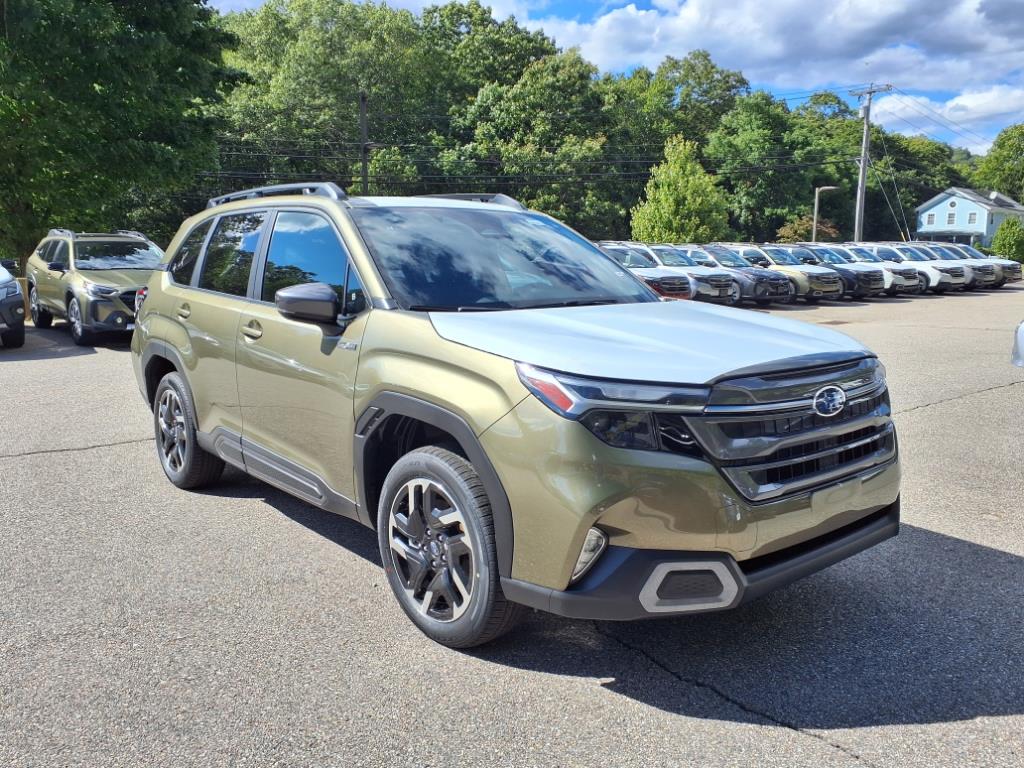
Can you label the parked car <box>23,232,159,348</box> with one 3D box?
[{"bbox_3d":[-6.570,-1.700,13.050,1.880,1.690,4.870,-7,11,-41],"label":"parked car"}]

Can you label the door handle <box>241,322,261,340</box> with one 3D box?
[{"bbox_3d":[-1.232,-0.252,3.763,0.055,0.085,0.230,-7,11,-40],"label":"door handle"}]

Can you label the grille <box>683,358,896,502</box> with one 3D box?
[{"bbox_3d":[0.961,0.119,2.603,1.170,0.390,0.190,-7,11,-40],"label":"grille"}]

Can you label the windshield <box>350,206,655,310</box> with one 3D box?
[{"bbox_3d":[-0.047,-0.607,3.682,1.470,0.150,0.820,-7,43,-40],"label":"windshield"}]

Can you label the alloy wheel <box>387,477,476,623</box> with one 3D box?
[{"bbox_3d":[-0.223,0.564,2.812,0.190,0.495,0.495,-7,11,-40],"label":"alloy wheel"}]

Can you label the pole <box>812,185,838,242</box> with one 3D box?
[{"bbox_3d":[16.083,-7.745,41.390,1.300,4.850,0.300,6,11,30],"label":"pole"}]

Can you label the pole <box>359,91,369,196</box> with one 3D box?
[{"bbox_3d":[-8.149,-10.787,44.755,0.320,10.760,0.320,-7,11,-40],"label":"pole"}]

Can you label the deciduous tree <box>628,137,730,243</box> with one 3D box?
[{"bbox_3d":[7.160,-7.432,34.513,4.300,6.380,4.300,0,9,0],"label":"deciduous tree"}]

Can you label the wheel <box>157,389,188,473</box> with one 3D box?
[{"bbox_3d":[-1.968,0.276,4.812,0.200,0.500,0.500,-7,11,-40],"label":"wheel"}]

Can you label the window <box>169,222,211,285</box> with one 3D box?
[{"bbox_3d":[-1.871,-0.764,4.640,0.060,0.370,0.440,15,-4,-41],"label":"window"}]

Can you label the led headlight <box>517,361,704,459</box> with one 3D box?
[{"bbox_3d":[0.278,0.073,2.323,0.360,0.260,0.540,-7,11,-40],"label":"led headlight"}]

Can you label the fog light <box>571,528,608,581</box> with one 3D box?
[{"bbox_3d":[0.229,0.495,2.301,0.125,0.165,0.110,-7,11,-40],"label":"fog light"}]

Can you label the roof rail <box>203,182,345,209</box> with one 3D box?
[{"bbox_3d":[-1.305,-0.980,4.261,0.090,0.130,1.700,-7,11,-40],"label":"roof rail"}]

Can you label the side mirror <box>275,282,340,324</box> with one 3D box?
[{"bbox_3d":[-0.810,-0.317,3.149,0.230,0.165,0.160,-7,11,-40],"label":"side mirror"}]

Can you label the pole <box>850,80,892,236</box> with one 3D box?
[{"bbox_3d":[18.366,-10.297,41.727,0.400,10.360,2.400,-8,11,-44],"label":"pole"}]

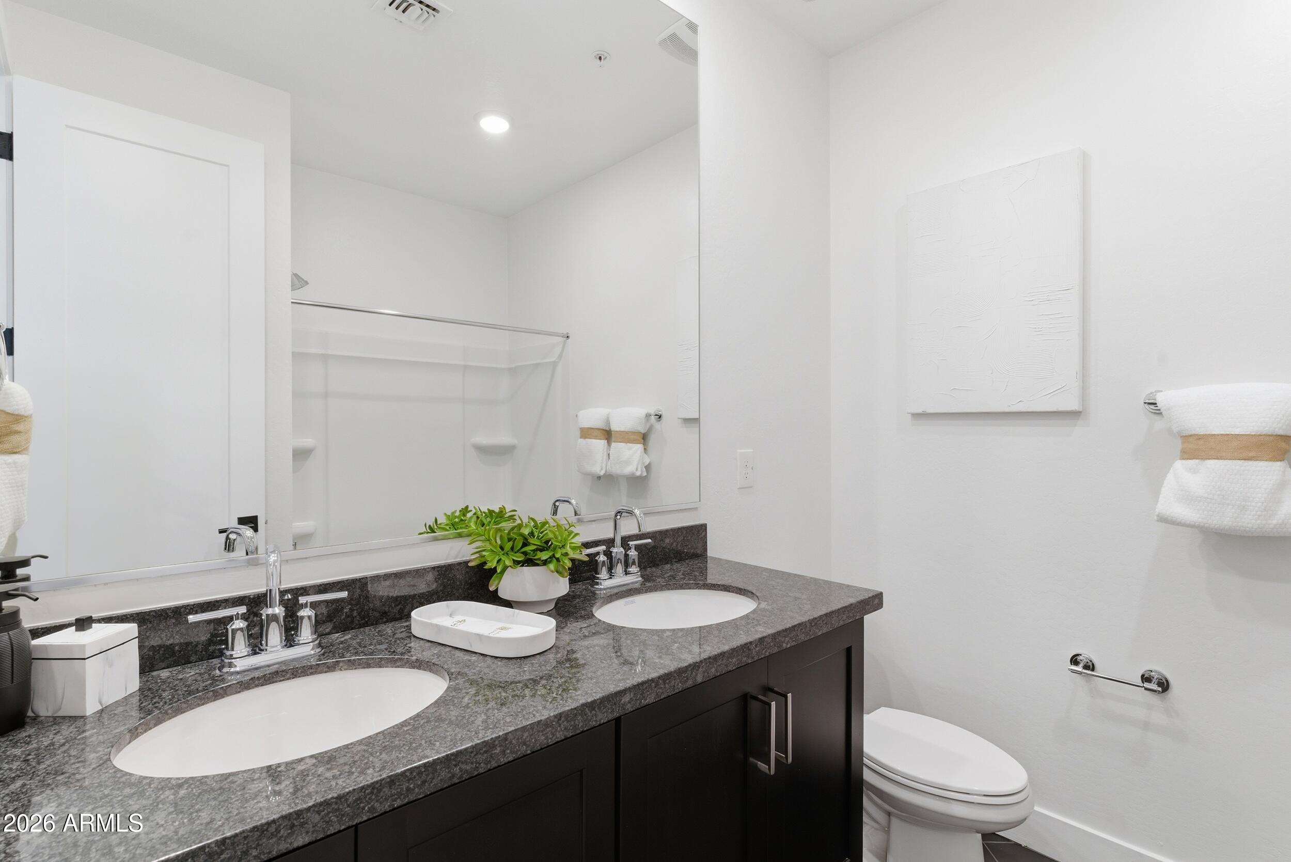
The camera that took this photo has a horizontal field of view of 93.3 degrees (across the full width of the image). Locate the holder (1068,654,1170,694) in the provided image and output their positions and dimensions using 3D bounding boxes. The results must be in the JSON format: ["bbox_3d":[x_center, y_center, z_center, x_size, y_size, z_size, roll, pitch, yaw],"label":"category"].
[{"bbox_3d":[1.303,0.681,1.693,0.072,0.058,0.222,0,0,-42],"label":"holder"}]

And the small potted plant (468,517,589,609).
[{"bbox_3d":[-0.247,0.293,1.349,0.250,0.197,0.235,0,0,0],"label":"small potted plant"}]

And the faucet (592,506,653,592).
[{"bbox_3d":[-0.041,0.289,1.526,0.225,0.205,0.132,0,0,-42],"label":"faucet"}]

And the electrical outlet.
[{"bbox_3d":[0.336,0.129,2.031,0.079,0.123,0.007,0,0,-42],"label":"electrical outlet"}]

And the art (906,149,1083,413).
[{"bbox_3d":[1.091,-0.436,1.949,0.038,0.757,0.502,0,0,-42],"label":"art"}]

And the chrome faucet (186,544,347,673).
[{"bbox_3d":[-0.611,0.290,1.013,0.230,0.205,0.132,0,0,-42],"label":"chrome faucet"}]

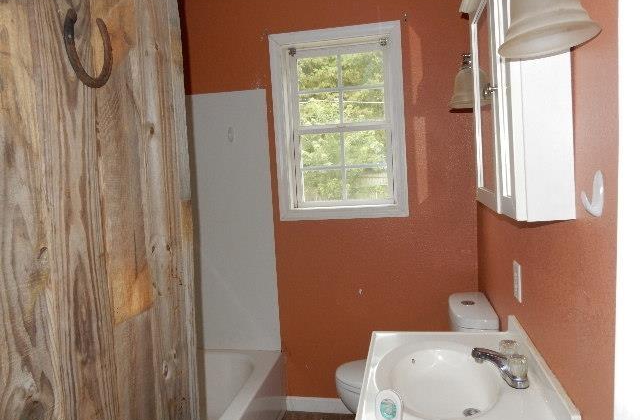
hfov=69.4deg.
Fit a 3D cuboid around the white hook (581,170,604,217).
[{"bbox_3d":[0.499,-0.030,0.850,0.033,0.086,0.030,-2,5,11],"label":"white hook"}]

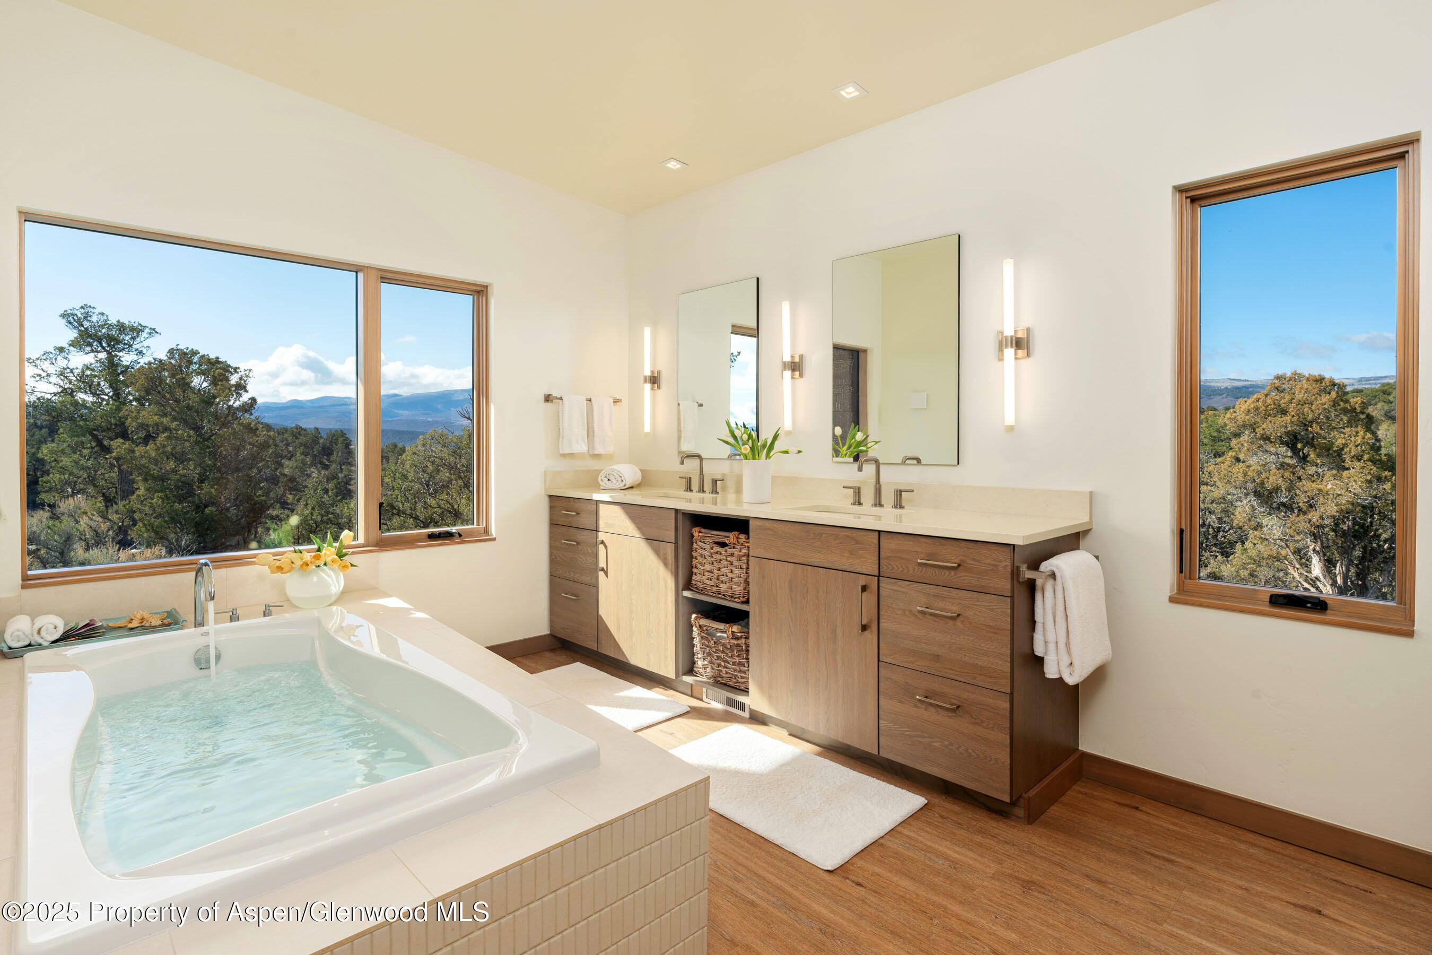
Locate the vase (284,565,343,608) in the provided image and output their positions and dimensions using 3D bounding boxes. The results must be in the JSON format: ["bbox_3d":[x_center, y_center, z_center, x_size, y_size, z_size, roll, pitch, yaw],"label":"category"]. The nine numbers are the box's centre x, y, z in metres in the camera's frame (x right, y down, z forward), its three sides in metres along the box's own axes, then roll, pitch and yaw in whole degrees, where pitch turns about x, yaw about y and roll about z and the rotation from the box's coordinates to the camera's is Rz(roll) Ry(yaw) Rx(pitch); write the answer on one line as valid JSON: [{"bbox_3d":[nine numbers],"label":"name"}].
[{"bbox_3d":[-1.680,0.458,3.003,0.212,0.175,0.212,-2,3,-43],"label":"vase"}]

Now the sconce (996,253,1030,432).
[{"bbox_3d":[1.083,-0.487,2.634,0.095,0.615,0.115,-3,4,-44],"label":"sconce"}]

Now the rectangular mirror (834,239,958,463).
[{"bbox_3d":[0.746,-0.507,3.028,0.025,0.905,0.605,-3,4,-44],"label":"rectangular mirror"}]

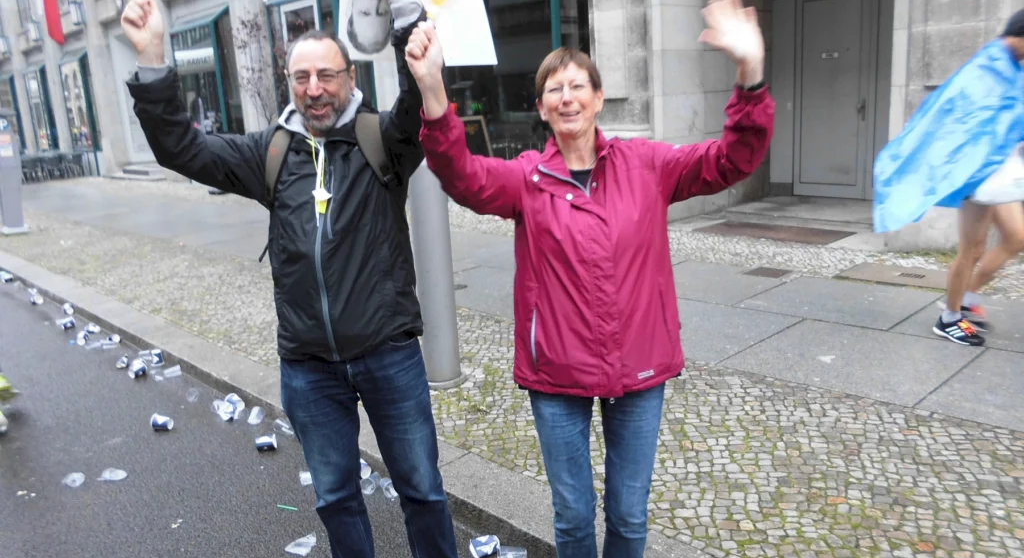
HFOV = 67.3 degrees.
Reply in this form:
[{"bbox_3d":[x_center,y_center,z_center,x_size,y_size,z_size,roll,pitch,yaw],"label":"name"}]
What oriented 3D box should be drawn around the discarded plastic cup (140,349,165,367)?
[{"bbox_3d":[-2.335,0.523,5.058,0.077,0.085,0.077,-4,13,0],"label":"discarded plastic cup"}]

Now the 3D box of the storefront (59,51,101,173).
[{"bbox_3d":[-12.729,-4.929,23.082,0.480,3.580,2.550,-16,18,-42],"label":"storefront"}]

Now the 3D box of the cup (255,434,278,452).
[{"bbox_3d":[-1.171,0.779,3.665,0.085,0.077,0.077,-12,14,-6],"label":"cup"}]

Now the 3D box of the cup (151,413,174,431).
[{"bbox_3d":[-1.817,0.744,3.999,0.085,0.077,0.077,5,14,6],"label":"cup"}]

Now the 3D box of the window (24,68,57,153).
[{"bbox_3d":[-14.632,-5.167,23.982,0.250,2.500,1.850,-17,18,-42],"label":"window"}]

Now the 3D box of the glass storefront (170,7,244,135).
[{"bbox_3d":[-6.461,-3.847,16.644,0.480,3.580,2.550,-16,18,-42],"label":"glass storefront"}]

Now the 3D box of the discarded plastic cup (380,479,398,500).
[{"bbox_3d":[-0.506,0.858,3.157,0.070,0.070,0.095,-8,6,-18],"label":"discarded plastic cup"}]

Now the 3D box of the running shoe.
[{"bbox_3d":[2.418,0.267,4.158,0.100,0.110,0.275,-16,26,-42],"label":"running shoe"}]

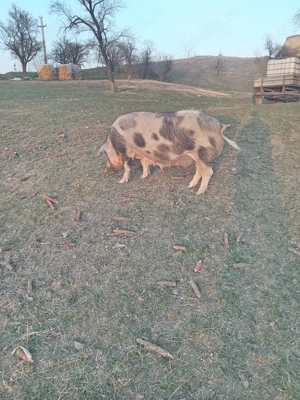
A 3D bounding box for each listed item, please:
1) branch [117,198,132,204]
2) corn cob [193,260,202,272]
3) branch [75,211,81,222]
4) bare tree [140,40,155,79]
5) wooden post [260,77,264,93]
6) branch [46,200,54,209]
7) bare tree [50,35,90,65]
[{"bbox_3d":[-0.252,0.010,2.887,0.159,0.032,0.035,-12,25,-27],"label":"branch"},{"bbox_3d":[0.369,0.507,2.205,0.036,0.036,0.129,9,24,20],"label":"corn cob"},{"bbox_3d":[-0.633,0.145,2.558,0.037,0.034,0.164,-3,23,-6],"label":"branch"},{"bbox_3d":[-0.251,-15.992,33.000,1.600,4.000,1.600,-1,22,0],"label":"bare tree"},{"bbox_3d":[5.218,-5.325,13.400,0.110,0.680,0.090,11,24,26],"label":"wooden post"},{"bbox_3d":[-1.135,0.052,3.287,0.035,0.035,0.232,-15,27,-31],"label":"branch"},{"bbox_3d":[-7.065,-13.005,26.000,3.420,3.469,3.078,-1,17,0],"label":"bare tree"}]

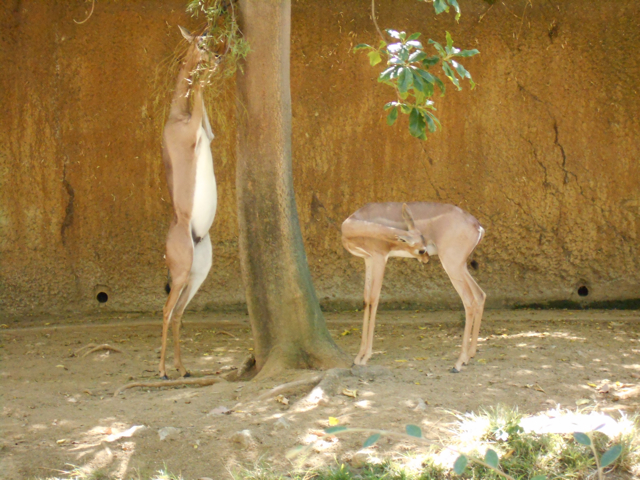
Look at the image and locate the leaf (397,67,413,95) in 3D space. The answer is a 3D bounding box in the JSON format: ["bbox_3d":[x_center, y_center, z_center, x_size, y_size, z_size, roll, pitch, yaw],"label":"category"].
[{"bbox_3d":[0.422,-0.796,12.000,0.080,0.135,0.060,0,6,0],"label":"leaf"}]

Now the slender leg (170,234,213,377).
[{"bbox_3d":[-0.674,0.343,12.600,0.190,0.730,0.110,3,6,30],"label":"slender leg"}]

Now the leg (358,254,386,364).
[{"bbox_3d":[0.295,0.390,13.500,0.155,0.610,0.110,-1,6,-10],"label":"leg"}]

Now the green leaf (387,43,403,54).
[{"bbox_3d":[0.388,-0.996,12.500,0.083,0.062,0.060,0,6,0],"label":"green leaf"}]

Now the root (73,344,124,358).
[{"bbox_3d":[-1.290,0.649,14.000,0.300,0.060,0.140,0,6,0],"label":"root"}]

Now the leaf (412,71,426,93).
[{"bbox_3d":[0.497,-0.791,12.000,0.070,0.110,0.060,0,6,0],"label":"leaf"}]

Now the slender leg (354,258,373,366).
[{"bbox_3d":[0.235,0.381,13.000,0.075,0.580,0.065,3,6,0],"label":"slender leg"}]

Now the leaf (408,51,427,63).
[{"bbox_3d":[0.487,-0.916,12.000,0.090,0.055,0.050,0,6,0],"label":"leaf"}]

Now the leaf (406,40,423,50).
[{"bbox_3d":[0.491,-1.012,12.500,0.083,0.052,0.060,0,6,0],"label":"leaf"}]

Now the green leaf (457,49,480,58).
[{"bbox_3d":[0.772,-0.970,12.500,0.125,0.052,0.050,0,6,0],"label":"green leaf"}]

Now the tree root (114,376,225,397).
[{"bbox_3d":[-0.811,0.789,12.950,0.600,0.070,0.200,1,6,12],"label":"tree root"}]

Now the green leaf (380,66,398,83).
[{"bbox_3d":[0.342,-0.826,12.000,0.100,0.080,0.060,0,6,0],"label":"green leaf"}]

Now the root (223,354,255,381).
[{"bbox_3d":[-0.431,0.674,12.700,0.170,0.130,0.140,-2,6,-17],"label":"root"}]

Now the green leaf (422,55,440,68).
[{"bbox_3d":[0.580,-0.928,12.500,0.094,0.073,0.060,0,6,0],"label":"green leaf"}]

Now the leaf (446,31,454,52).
[{"bbox_3d":[0.679,-1.032,12.500,0.042,0.114,0.035,0,6,0],"label":"leaf"}]

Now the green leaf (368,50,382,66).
[{"bbox_3d":[0.289,-0.944,12.500,0.073,0.083,0.040,0,6,0],"label":"green leaf"}]

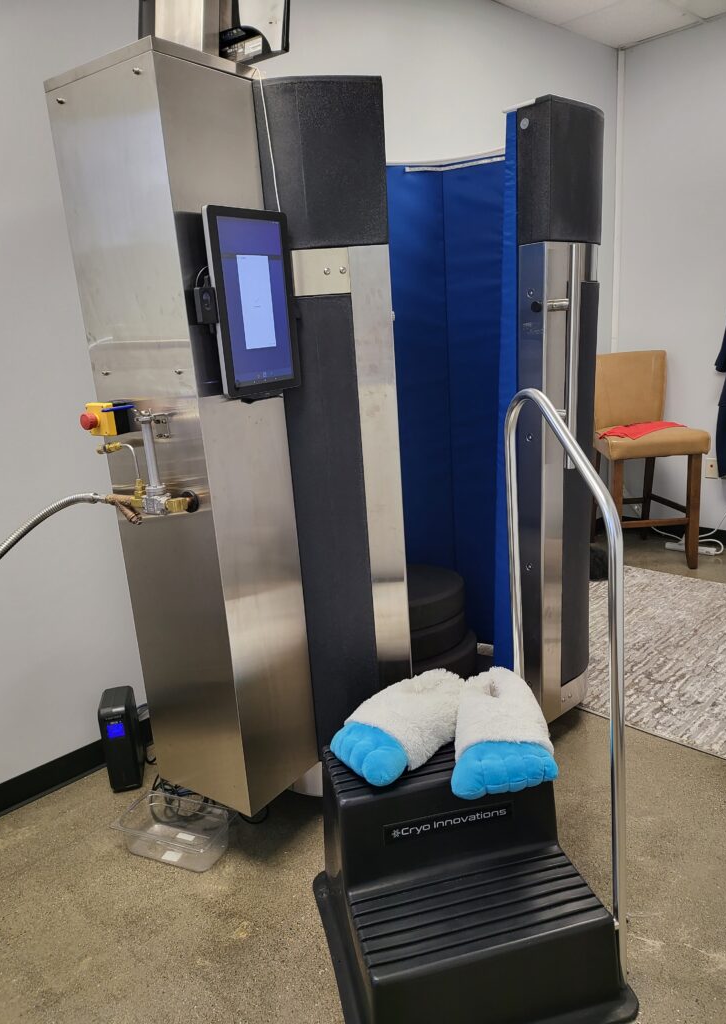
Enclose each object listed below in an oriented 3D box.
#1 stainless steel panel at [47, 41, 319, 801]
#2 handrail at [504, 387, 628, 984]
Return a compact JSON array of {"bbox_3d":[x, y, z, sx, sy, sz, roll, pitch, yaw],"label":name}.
[{"bbox_3d":[-0.405,-0.092,1.783,0.351,1.757,0.280,7,19,34],"label":"stainless steel panel"},{"bbox_3d":[0.425,0.343,1.492,0.079,1.206,0.442,-7,16,-12],"label":"handrail"}]

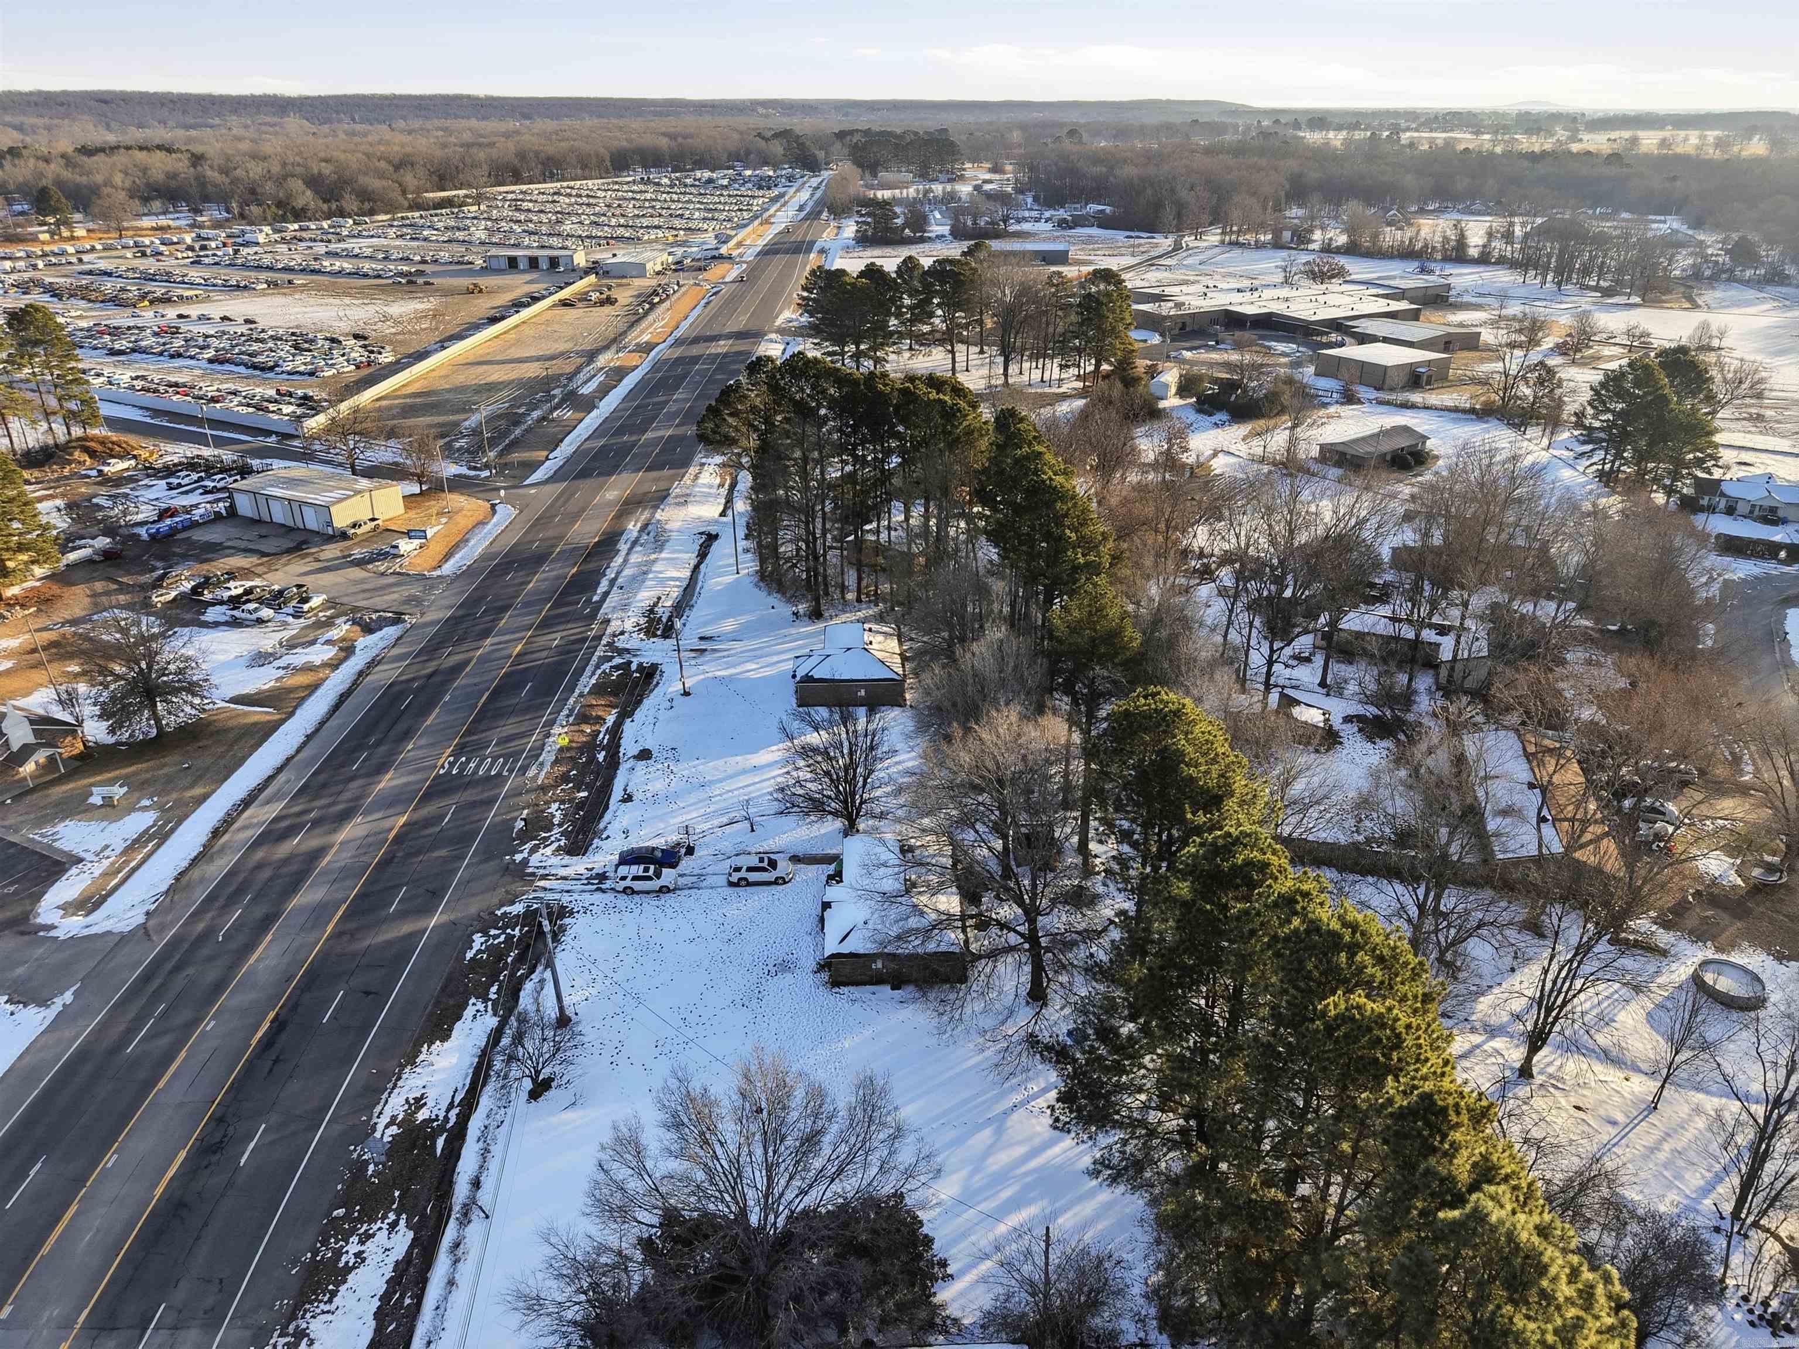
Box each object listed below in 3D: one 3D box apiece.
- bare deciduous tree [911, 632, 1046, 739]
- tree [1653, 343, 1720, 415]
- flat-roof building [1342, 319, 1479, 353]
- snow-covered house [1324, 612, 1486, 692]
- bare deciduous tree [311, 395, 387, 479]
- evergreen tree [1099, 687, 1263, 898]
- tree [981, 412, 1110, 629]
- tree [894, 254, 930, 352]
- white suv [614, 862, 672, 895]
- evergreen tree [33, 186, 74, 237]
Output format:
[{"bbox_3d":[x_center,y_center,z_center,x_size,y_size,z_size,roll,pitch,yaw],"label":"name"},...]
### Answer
[{"bbox_3d":[7.673,1.467,116.146,11.800,11.000,11.500,0,24,0],"label":"bare deciduous tree"},{"bbox_3d":[137.603,-49.784,219.436,9.900,16.440,9.900,0,25,0],"label":"tree"},{"bbox_3d":[123.977,-82.742,304.679,24.500,5.300,24.000,-14,28,-28],"label":"flat-roof building"},{"bbox_3d":[53.716,-3.175,131.866,15.300,4.000,11.500,9,26,19],"label":"snow-covered house"},{"bbox_3d":[-86.800,-37.314,196.523,11.500,12.500,11.300,0,25,0],"label":"bare deciduous tree"},{"bbox_3d":[19.602,10.148,87.451,11.200,19.000,11.000,0,24,0],"label":"evergreen tree"},{"bbox_3d":[15.322,-15.778,134.225,14.080,25.540,14.080,0,25,0],"label":"tree"},{"bbox_3d":[2.900,-88.335,297.012,8.600,22.000,8.300,0,25,0],"label":"tree"},{"bbox_3d":[-19.046,15.448,94.608,4.650,1.750,1.780,-1,25,-2],"label":"white suv"},{"bbox_3d":[-379.500,-207.571,559.830,15.500,21.000,15.300,0,25,0],"label":"evergreen tree"}]

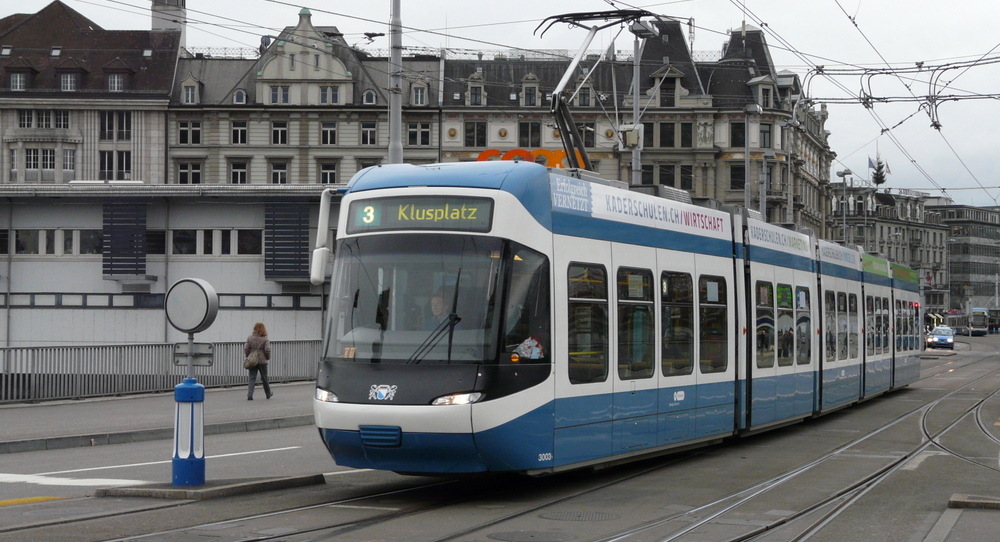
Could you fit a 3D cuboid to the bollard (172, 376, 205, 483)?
[{"bbox_3d":[-3.100,1.597,17.018,0.330,1.080,0.330,0,-2,0],"label":"bollard"}]

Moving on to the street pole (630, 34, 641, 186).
[{"bbox_3d":[3.969,-1.803,49.825,0.270,10.390,0.270,-1,-2,22],"label":"street pole"}]

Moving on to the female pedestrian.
[{"bbox_3d":[-5.239,1.957,37.028,0.460,1.680,0.500,-1,-2,22],"label":"female pedestrian"}]

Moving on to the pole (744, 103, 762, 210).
[{"bbox_3d":[10.092,-1.331,67.820,0.750,10.710,0.380,0,-2,20],"label":"pole"}]

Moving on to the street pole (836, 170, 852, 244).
[{"bbox_3d":[20.796,-0.461,102.808,1.100,11.410,0.400,-1,-2,37],"label":"street pole"}]

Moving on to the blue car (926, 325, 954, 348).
[{"bbox_3d":[35.056,5.368,134.963,1.740,1.620,4.100,0,-2,14],"label":"blue car"}]

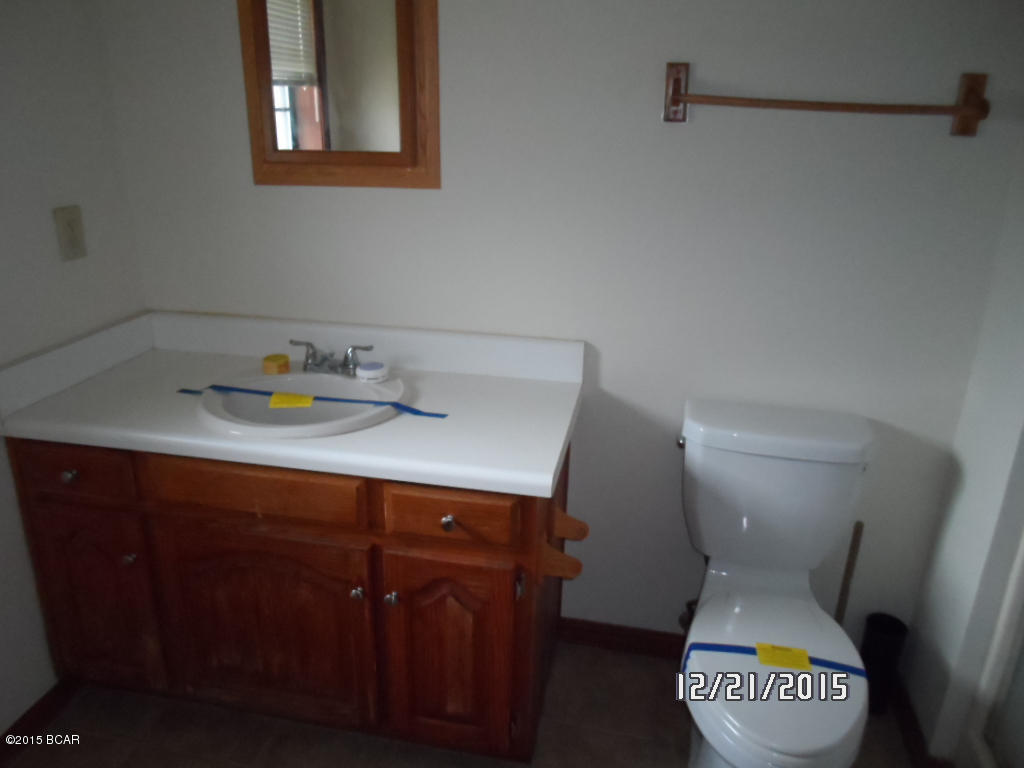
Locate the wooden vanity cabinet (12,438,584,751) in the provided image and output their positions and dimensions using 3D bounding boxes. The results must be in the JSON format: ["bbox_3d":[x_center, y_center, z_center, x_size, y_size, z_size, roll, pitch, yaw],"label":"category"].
[{"bbox_3d":[-0.500,0.438,1.924,1.215,0.747,0.526,5,19,10],"label":"wooden vanity cabinet"}]

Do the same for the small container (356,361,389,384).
[{"bbox_3d":[-0.351,-0.029,1.865,0.076,0.031,0.076,5,19,10],"label":"small container"}]

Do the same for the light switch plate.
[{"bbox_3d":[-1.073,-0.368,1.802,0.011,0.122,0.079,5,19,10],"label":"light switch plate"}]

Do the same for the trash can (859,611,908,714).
[{"bbox_3d":[0.952,0.729,1.920,0.093,0.246,0.093,5,19,10],"label":"trash can"}]

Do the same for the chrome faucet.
[{"bbox_3d":[-0.471,-0.056,1.876,0.236,0.085,0.130,5,19,10],"label":"chrome faucet"}]

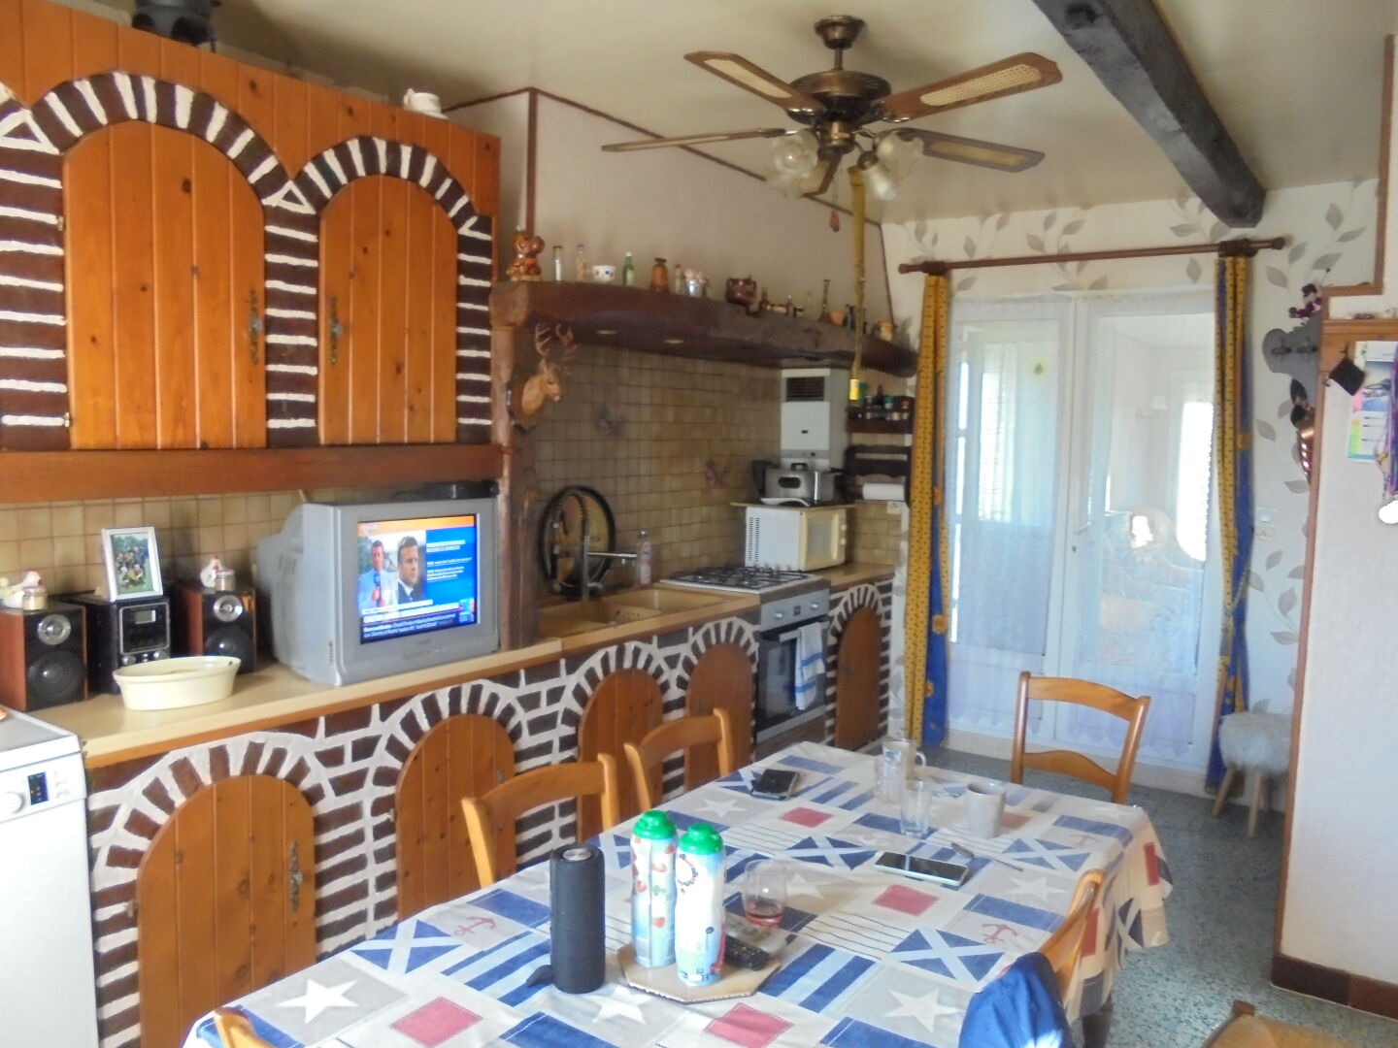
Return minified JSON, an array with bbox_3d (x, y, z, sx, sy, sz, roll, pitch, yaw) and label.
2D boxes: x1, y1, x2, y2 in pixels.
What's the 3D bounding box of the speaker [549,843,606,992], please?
[{"bbox_3d":[-0.166,0.542,1.442,0.078,0.188,0.078,1,5,0],"label":"speaker"}]

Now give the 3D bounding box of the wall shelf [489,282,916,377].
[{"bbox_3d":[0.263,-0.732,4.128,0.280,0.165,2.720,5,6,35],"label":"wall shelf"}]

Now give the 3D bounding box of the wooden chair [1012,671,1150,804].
[{"bbox_3d":[0.925,0.908,2.905,0.460,0.870,0.420,-3,7,-41],"label":"wooden chair"}]

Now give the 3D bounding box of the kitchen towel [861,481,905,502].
[{"bbox_3d":[0.928,-0.164,5.307,0.235,0.105,0.105,5,6,35],"label":"kitchen towel"}]

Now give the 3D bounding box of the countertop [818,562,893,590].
[{"bbox_3d":[0.557,0.240,5.231,0.600,0.040,0.740,5,6,35],"label":"countertop"}]

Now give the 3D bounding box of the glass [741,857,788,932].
[{"bbox_3d":[0.109,0.626,1.769,0.076,0.097,0.076,1,5,0],"label":"glass"}]

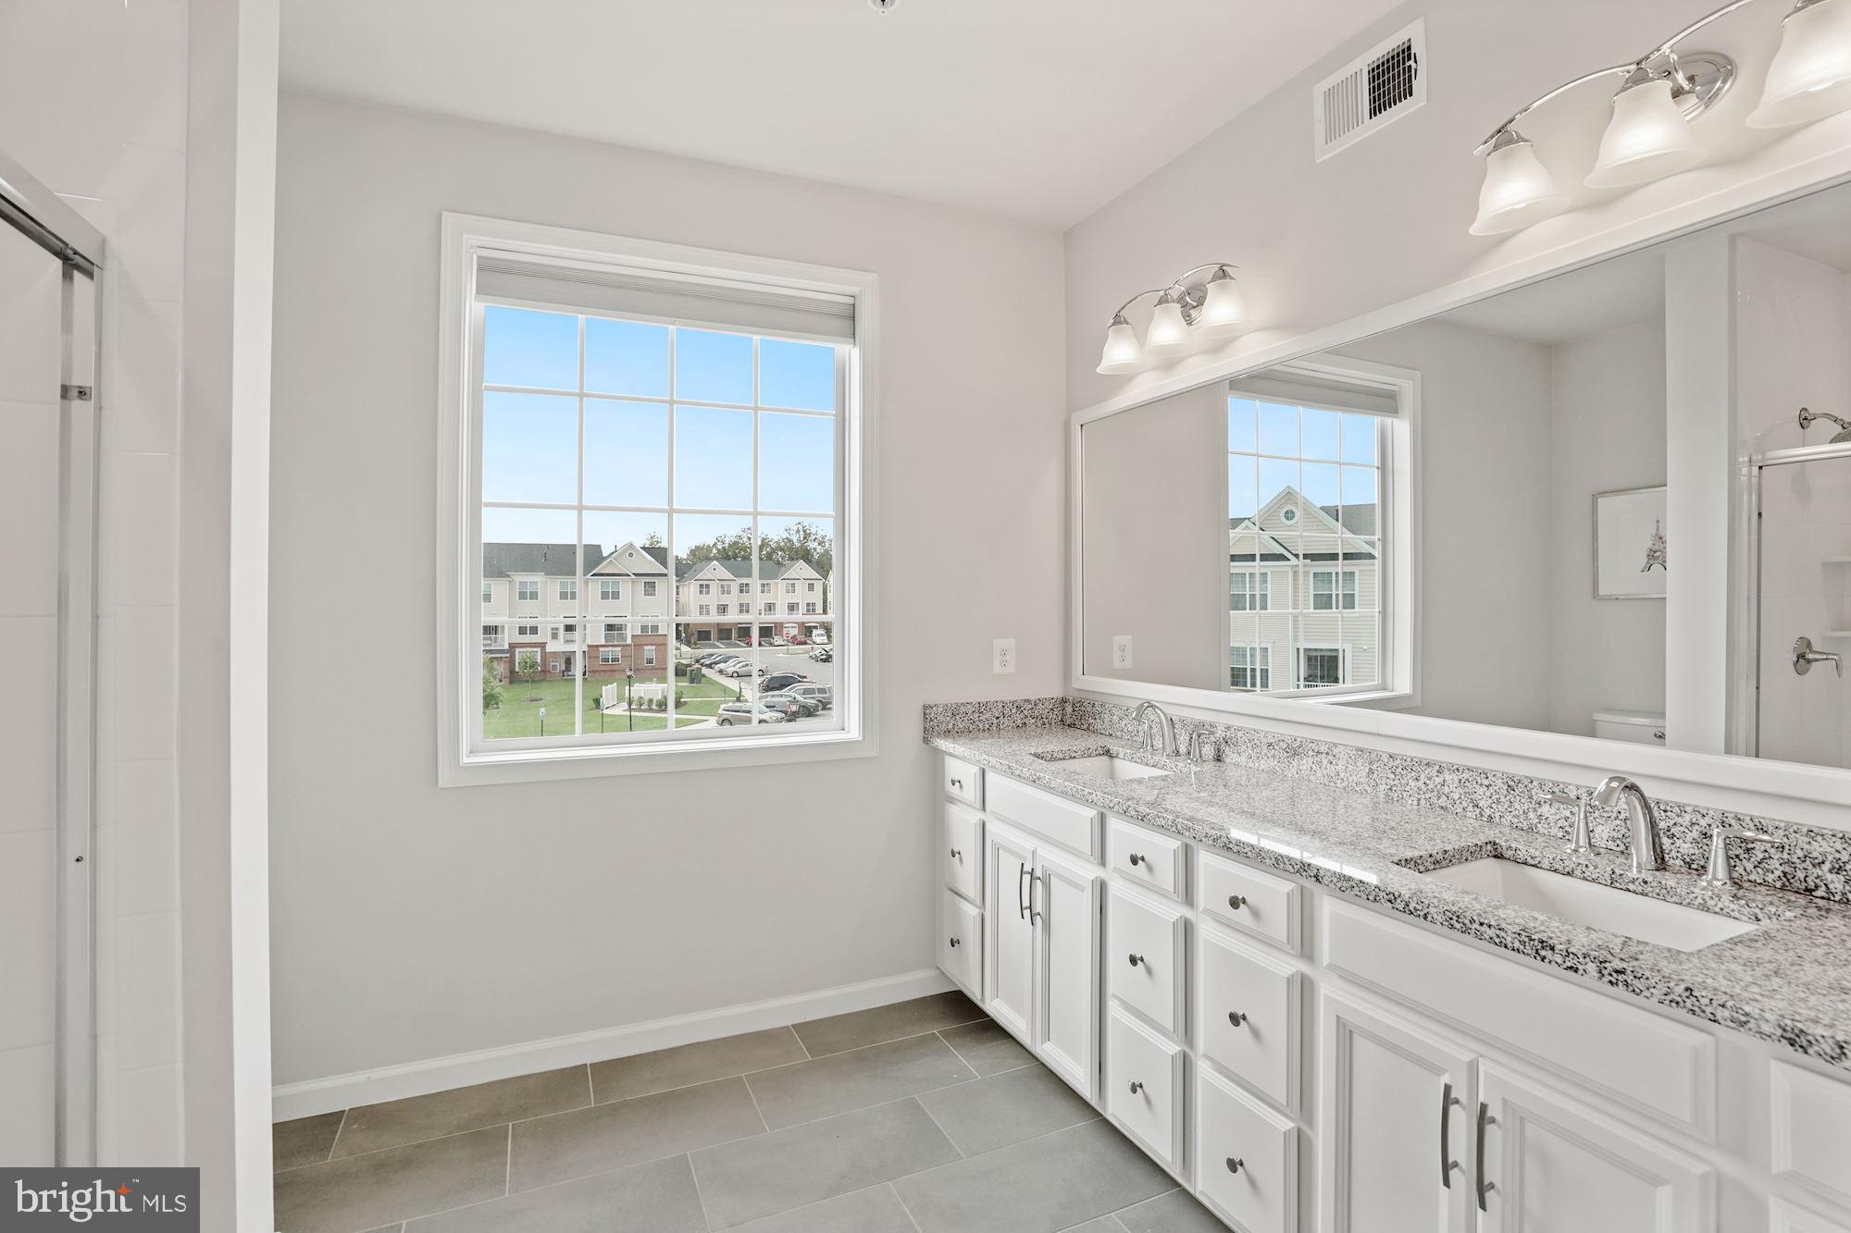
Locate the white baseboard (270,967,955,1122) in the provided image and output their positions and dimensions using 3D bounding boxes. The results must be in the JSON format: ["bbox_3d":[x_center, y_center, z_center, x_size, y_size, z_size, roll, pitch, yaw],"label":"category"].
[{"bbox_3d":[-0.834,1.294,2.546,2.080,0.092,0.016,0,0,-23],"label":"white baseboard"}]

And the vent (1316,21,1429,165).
[{"bbox_3d":[1.045,-1.232,1.946,0.014,0.195,0.295,0,0,-23],"label":"vent"}]

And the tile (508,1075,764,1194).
[{"bbox_3d":[-0.747,1.344,2.153,0.607,0.010,0.302,0,0,-23],"label":"tile"}]

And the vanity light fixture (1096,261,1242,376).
[{"bbox_3d":[0.740,-0.880,2.415,0.200,0.205,0.570,0,0,-23],"label":"vanity light fixture"}]

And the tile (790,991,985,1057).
[{"bbox_3d":[-0.117,1.345,2.726,0.607,0.010,0.244,0,0,-23],"label":"tile"}]

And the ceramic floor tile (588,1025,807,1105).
[{"bbox_3d":[-0.676,1.345,2.483,0.607,0.010,0.244,0,0,-23],"label":"ceramic floor tile"}]

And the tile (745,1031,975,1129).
[{"bbox_3d":[-0.188,1.345,2.396,0.607,0.010,0.302,0,0,-23],"label":"tile"}]

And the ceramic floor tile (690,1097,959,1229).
[{"bbox_3d":[-0.248,1.344,2.037,0.607,0.010,0.302,0,0,-23],"label":"ceramic floor tile"}]

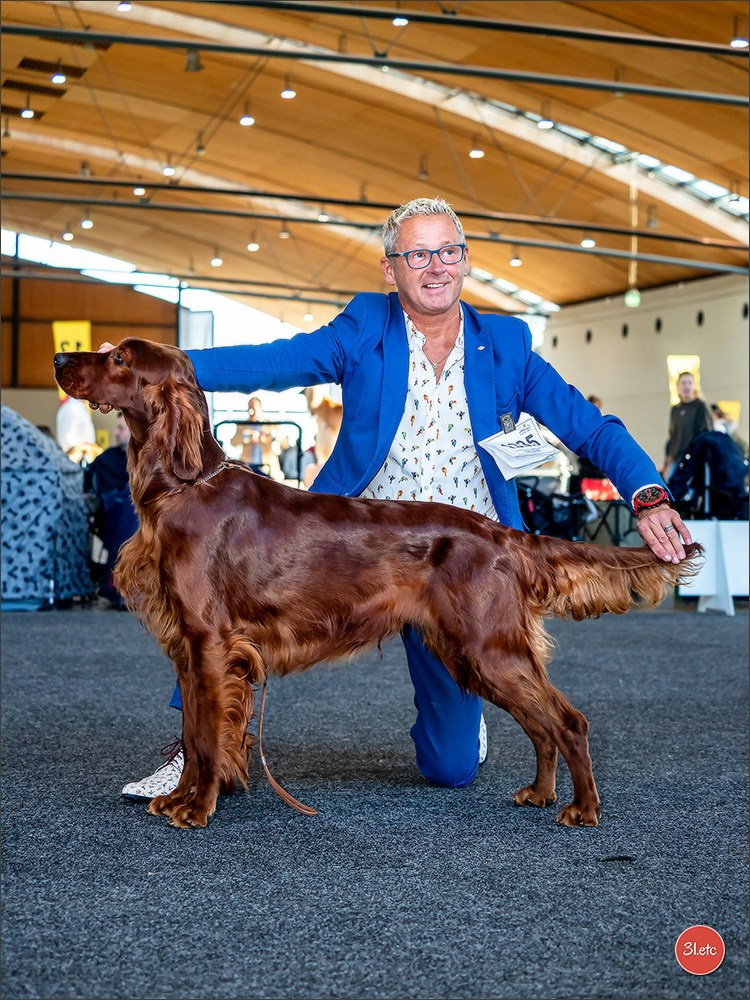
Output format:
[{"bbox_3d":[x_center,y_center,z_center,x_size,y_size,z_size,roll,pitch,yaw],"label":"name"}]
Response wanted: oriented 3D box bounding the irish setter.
[{"bbox_3d":[0.005,0.153,4.380,1.220,0.905,0.280,0,0,-5],"label":"irish setter"}]

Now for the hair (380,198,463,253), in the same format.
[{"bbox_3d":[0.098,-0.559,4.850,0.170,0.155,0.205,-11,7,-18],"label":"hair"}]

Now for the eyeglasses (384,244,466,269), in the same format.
[{"bbox_3d":[0.099,-0.503,4.804,0.142,0.045,0.145,-11,7,-18],"label":"eyeglasses"}]

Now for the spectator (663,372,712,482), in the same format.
[{"bbox_3d":[2.772,-0.253,20.500,0.500,1.730,0.340,0,0,23],"label":"spectator"}]

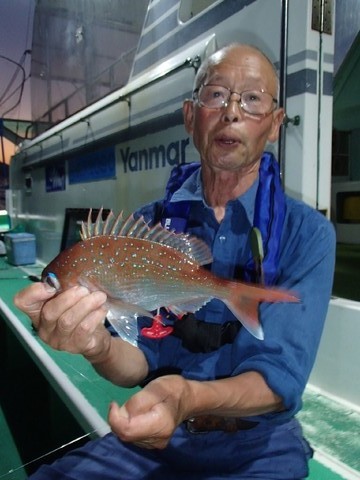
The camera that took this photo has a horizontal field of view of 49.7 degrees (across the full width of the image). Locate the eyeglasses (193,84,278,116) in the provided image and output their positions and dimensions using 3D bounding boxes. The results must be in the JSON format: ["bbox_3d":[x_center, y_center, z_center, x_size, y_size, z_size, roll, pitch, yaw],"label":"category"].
[{"bbox_3d":[0.107,-0.243,0.702,0.140,0.043,0.140,11,14,11],"label":"eyeglasses"}]

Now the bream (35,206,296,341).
[{"bbox_3d":[-0.006,0.051,0.475,0.310,0.160,0.050,6,2,-10],"label":"bream"}]

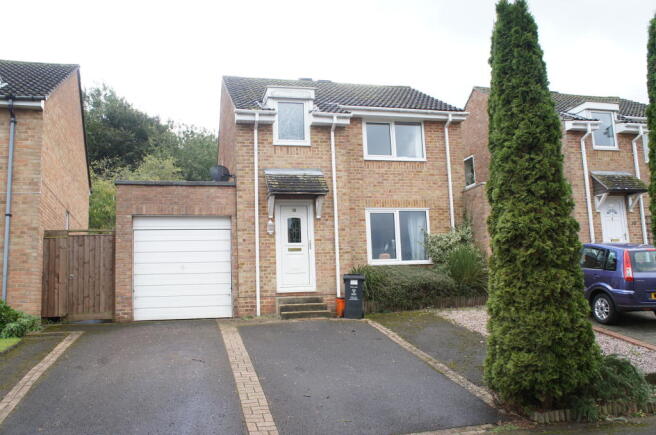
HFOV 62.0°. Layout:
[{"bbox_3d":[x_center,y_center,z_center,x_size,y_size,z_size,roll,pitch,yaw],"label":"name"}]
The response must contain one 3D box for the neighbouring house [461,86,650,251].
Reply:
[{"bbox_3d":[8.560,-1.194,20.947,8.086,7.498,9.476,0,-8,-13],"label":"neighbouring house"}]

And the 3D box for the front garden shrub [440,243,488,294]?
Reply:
[{"bbox_3d":[3.415,1.380,13.856,1.092,1.329,1.082,0,-8,-13],"label":"front garden shrub"}]

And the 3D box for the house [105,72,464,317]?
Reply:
[{"bbox_3d":[-1.249,-0.906,16.842,8.889,7.437,9.476,0,-8,-13],"label":"house"}]

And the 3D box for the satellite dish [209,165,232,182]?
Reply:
[{"bbox_3d":[-2.537,-1.013,12.858,0.500,0.460,0.360,1,-8,-18],"label":"satellite dish"}]

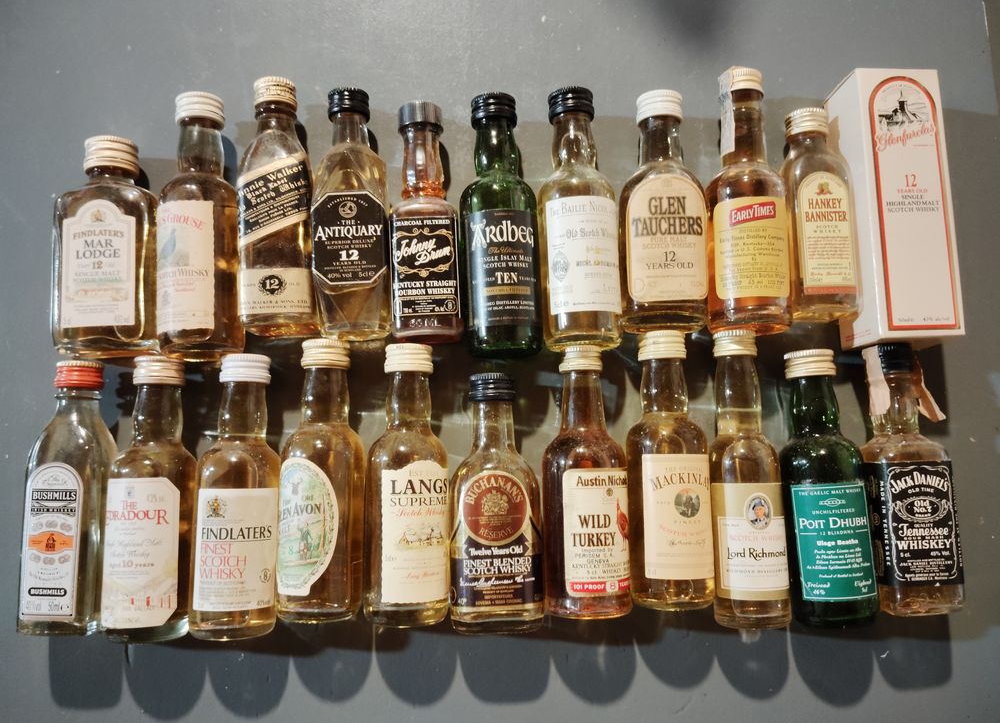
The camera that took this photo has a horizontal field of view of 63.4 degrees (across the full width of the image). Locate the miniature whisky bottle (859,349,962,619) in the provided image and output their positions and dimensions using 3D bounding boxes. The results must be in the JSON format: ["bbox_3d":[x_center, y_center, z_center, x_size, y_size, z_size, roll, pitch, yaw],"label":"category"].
[{"bbox_3d":[0.172,0.049,0.348,0.037,0.035,0.112,1,81,-2],"label":"miniature whisky bottle"}]

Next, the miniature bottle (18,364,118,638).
[{"bbox_3d":[-0.182,0.056,0.345,0.030,0.030,0.111,-1,82,-1],"label":"miniature bottle"}]

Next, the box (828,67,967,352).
[{"bbox_3d":[0.175,-0.067,0.364,0.036,0.035,0.119,-1,82,-1],"label":"box"}]

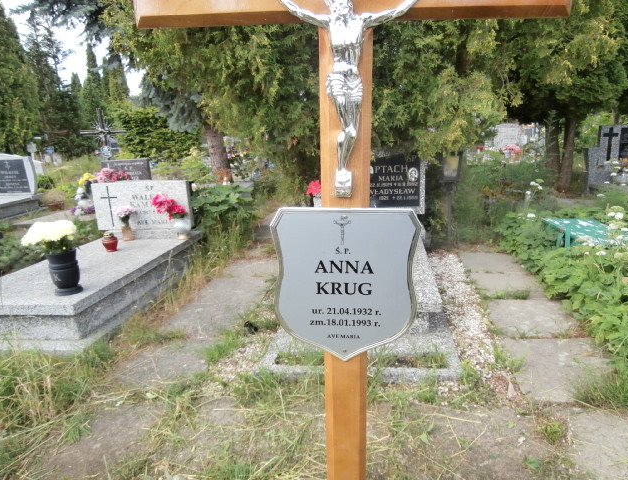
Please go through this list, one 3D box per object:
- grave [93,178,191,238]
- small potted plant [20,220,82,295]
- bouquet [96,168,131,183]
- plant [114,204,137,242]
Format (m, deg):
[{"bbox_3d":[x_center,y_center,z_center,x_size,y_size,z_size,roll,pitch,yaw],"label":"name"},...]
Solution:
[{"bbox_3d":[-1.594,-0.274,4.184,0.920,0.540,0.110,-1,13,7],"label":"grave"},{"bbox_3d":[-1.601,0.113,2.772,0.335,0.420,0.310,-1,13,7],"label":"small potted plant"},{"bbox_3d":[-2.802,-0.852,6.200,0.440,0.270,0.360,-1,13,7],"label":"bouquet"},{"bbox_3d":[-1.758,-0.153,4.167,0.210,0.325,0.190,-1,13,7],"label":"plant"}]

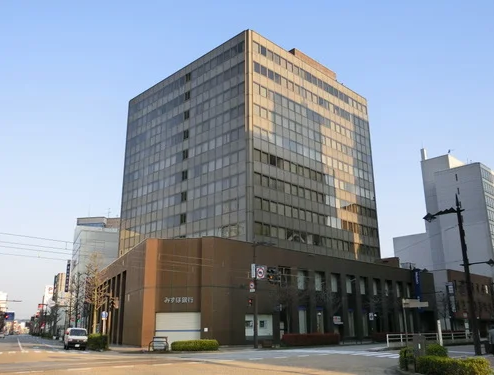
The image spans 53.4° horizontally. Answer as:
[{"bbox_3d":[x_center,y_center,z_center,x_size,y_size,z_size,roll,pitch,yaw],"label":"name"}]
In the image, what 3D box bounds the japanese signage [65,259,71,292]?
[{"bbox_3d":[-49.425,24.643,135.982,0.950,8.600,0.300,7,-18,-23],"label":"japanese signage"}]

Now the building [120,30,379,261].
[{"bbox_3d":[0.334,-1.181,93.028,33.600,33.880,33.600,-16,-22,42],"label":"building"}]

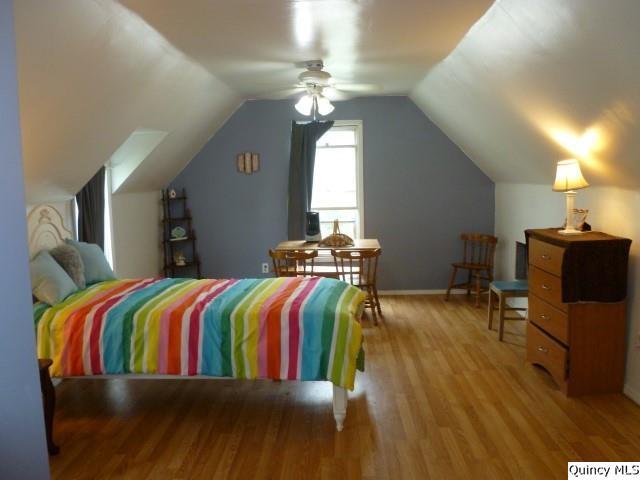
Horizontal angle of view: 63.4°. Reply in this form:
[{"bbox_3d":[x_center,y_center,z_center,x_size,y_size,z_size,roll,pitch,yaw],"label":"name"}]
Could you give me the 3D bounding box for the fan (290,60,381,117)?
[{"bbox_3d":[-0.015,-1.233,4.199,1.120,0.450,1.120,0,7,2],"label":"fan"}]

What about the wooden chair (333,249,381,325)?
[{"bbox_3d":[0.393,0.439,5.302,0.470,0.800,0.500,1,7,7],"label":"wooden chair"}]

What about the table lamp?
[{"bbox_3d":[1.865,-0.322,3.860,0.260,0.550,0.260,0,7,2],"label":"table lamp"}]

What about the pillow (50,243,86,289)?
[{"bbox_3d":[-1.702,0.157,3.543,0.150,0.340,0.380,-24,-1,20],"label":"pillow"}]

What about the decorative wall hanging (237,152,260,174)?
[{"bbox_3d":[-0.877,-0.928,6.293,0.280,0.270,0.030,0,7,2],"label":"decorative wall hanging"}]

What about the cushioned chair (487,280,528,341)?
[{"bbox_3d":[1.875,0.489,4.824,0.480,0.820,0.430,0,7,2],"label":"cushioned chair"}]

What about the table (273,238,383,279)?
[{"bbox_3d":[0.086,0.412,5.714,1.090,0.750,0.740,0,7,2],"label":"table"}]

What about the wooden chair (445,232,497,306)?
[{"bbox_3d":[1.830,0.334,6.135,0.480,0.800,0.460,-6,9,-38],"label":"wooden chair"}]

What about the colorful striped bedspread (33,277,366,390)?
[{"bbox_3d":[-0.705,0.536,3.417,1.960,0.500,1.060,0,7,2],"label":"colorful striped bedspread"}]

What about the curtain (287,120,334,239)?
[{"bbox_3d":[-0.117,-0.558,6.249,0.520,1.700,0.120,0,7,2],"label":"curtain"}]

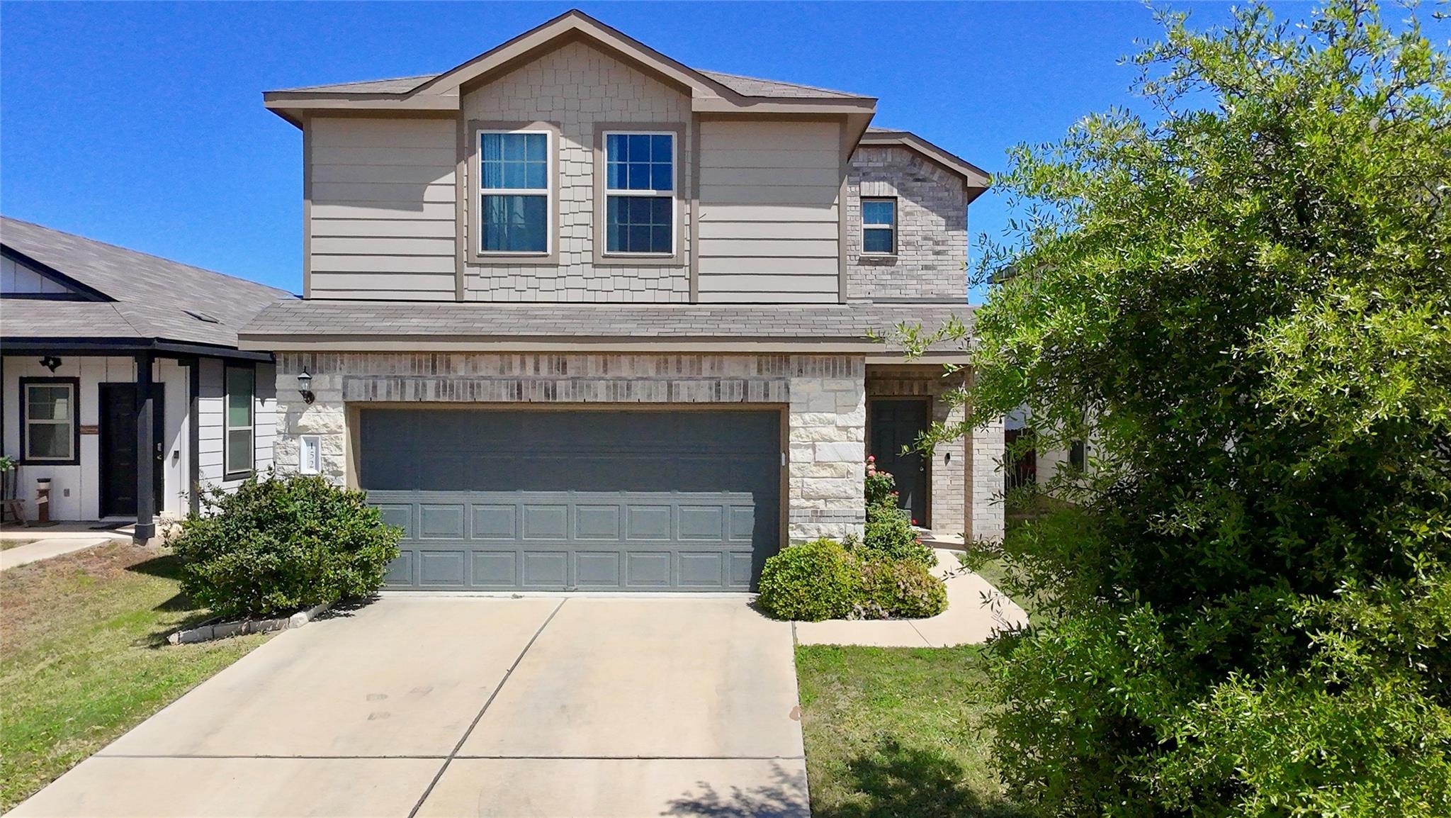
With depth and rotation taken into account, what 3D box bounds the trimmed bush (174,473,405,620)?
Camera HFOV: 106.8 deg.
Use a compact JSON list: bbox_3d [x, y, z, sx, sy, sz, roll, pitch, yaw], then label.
[{"bbox_3d":[-4.600,1.450,5.700,2.250,1.540,1.500,0,0,0],"label":"trimmed bush"}]

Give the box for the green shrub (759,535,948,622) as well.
[{"bbox_3d":[1.380,1.790,5.920,2.050,0.820,0.950,0,0,0],"label":"green shrub"}]

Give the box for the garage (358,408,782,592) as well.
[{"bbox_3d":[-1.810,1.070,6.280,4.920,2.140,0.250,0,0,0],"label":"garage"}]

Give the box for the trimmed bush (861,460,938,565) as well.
[{"bbox_3d":[2.120,1.340,6.750,0.950,1.400,0.900,0,0,0],"label":"trimmed bush"}]

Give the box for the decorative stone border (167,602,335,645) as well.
[{"bbox_3d":[-4.880,2.240,5.650,1.200,0.220,0.800,0,0,0],"label":"decorative stone border"}]

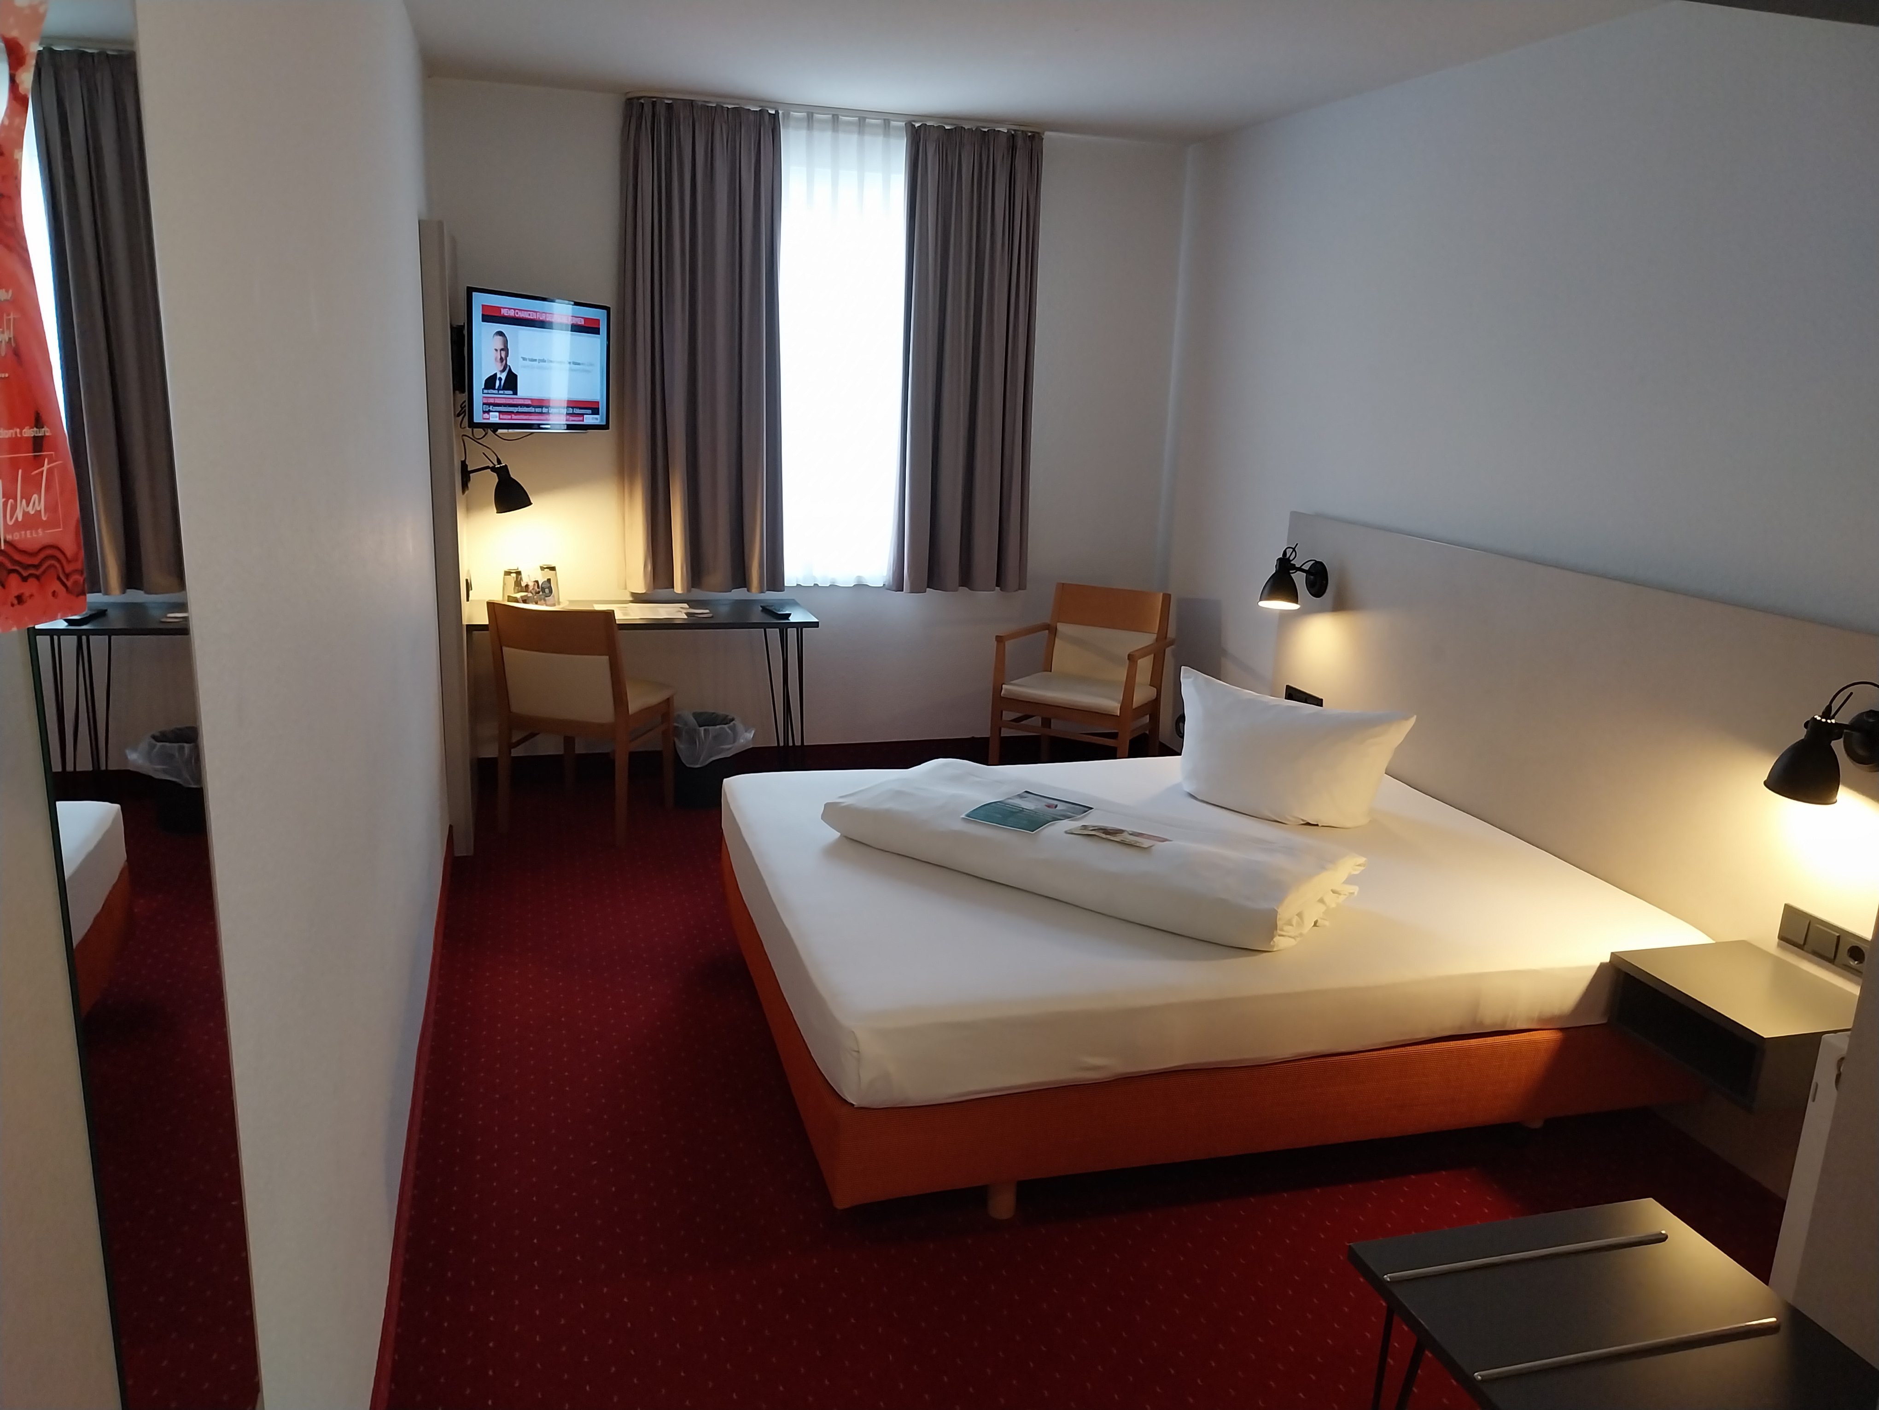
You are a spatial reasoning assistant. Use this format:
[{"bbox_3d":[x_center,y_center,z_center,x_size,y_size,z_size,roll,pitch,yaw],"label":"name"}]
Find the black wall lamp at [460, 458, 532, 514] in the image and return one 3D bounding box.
[{"bbox_3d":[-1.503,-0.745,4.798,0.217,0.178,0.147,-2,14,-16],"label":"black wall lamp"}]

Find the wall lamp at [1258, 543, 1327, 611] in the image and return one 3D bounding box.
[{"bbox_3d":[1.156,-0.430,4.656,0.209,0.209,0.147,-2,14,-16],"label":"wall lamp"}]

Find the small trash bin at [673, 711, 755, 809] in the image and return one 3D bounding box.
[{"bbox_3d":[-0.833,0.199,5.279,0.253,0.331,0.244,-2,14,-16],"label":"small trash bin"}]

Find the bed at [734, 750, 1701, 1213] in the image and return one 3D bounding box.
[{"bbox_3d":[0.550,0.583,3.633,1.995,0.460,1.646,-2,14,-16],"label":"bed"}]

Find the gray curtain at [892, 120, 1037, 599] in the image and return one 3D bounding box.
[{"bbox_3d":[0.099,-1.373,5.776,0.563,1.847,0.114,-2,14,-16],"label":"gray curtain"}]

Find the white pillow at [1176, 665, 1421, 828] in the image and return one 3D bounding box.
[{"bbox_3d":[0.968,0.123,3.928,0.676,0.334,0.199,13,17,38],"label":"white pillow"}]

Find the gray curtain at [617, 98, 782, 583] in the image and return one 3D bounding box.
[{"bbox_3d":[-0.912,-1.349,5.484,0.621,1.843,0.114,-2,14,-16],"label":"gray curtain"}]

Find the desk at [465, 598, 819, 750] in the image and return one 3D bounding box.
[{"bbox_3d":[-1.043,0.045,4.979,1.144,0.750,0.476,-2,14,-16],"label":"desk"}]

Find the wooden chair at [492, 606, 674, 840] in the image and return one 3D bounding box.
[{"bbox_3d":[-1.230,0.024,4.899,0.476,0.823,0.550,5,14,11],"label":"wooden chair"}]

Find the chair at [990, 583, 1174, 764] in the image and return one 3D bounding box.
[{"bbox_3d":[0.549,-0.013,5.349,0.546,0.808,0.562,9,15,26],"label":"chair"}]

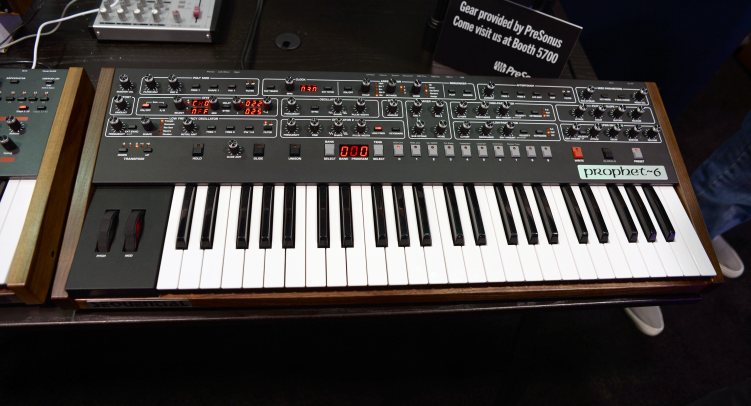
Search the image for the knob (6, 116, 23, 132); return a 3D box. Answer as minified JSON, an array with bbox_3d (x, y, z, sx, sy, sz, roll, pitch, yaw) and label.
[{"bbox_3d":[-0.456,-0.101,0.630,0.013,0.016,0.013,-2,61,-8],"label":"knob"}]

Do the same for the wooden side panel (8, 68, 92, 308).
[{"bbox_3d":[-0.393,-0.035,0.619,0.018,0.078,0.313,-1,56,-7],"label":"wooden side panel"}]

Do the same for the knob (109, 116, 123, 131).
[{"bbox_3d":[-0.325,-0.099,0.628,0.012,0.015,0.012,0,65,-7],"label":"knob"}]

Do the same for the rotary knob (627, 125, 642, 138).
[{"bbox_3d":[0.369,-0.102,0.713,0.013,0.016,0.013,0,65,-7],"label":"rotary knob"}]

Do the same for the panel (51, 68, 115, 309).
[{"bbox_3d":[-0.350,-0.030,0.617,0.018,0.085,0.313,-1,56,-7],"label":"panel"}]

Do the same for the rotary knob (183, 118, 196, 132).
[{"bbox_3d":[-0.238,-0.100,0.638,0.013,0.015,0.013,0,64,-7],"label":"rotary knob"}]

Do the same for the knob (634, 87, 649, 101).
[{"bbox_3d":[0.395,-0.161,0.740,0.012,0.015,0.012,0,65,-7],"label":"knob"}]

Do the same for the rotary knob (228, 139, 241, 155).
[{"bbox_3d":[-0.178,-0.071,0.632,0.012,0.015,0.012,0,65,-7],"label":"rotary knob"}]

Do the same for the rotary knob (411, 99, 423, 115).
[{"bbox_3d":[0.057,-0.133,0.688,0.013,0.016,0.013,0,65,-7],"label":"rotary knob"}]

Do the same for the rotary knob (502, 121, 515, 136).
[{"bbox_3d":[0.184,-0.103,0.688,0.012,0.015,0.012,0,65,-7],"label":"rotary knob"}]

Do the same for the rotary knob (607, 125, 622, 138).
[{"bbox_3d":[0.339,-0.103,0.709,0.013,0.016,0.013,0,65,-7],"label":"rotary knob"}]

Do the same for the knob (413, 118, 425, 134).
[{"bbox_3d":[0.059,-0.103,0.675,0.013,0.015,0.013,0,64,-7],"label":"knob"}]

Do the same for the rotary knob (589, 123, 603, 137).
[{"bbox_3d":[0.310,-0.103,0.706,0.013,0.016,0.013,0,65,-7],"label":"rotary knob"}]

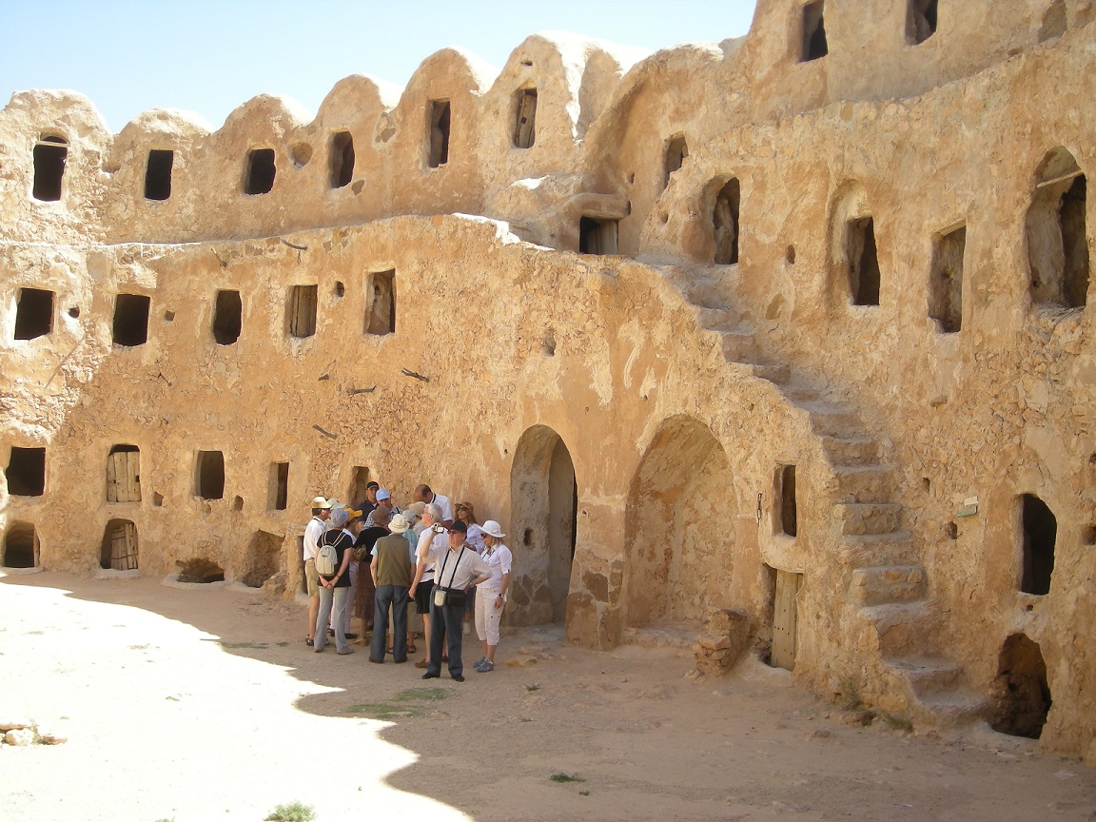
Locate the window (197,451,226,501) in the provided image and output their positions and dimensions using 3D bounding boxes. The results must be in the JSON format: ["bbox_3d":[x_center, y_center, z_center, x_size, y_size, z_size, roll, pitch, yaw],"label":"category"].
[{"bbox_3d":[-5.447,1.037,22.500,0.600,0.760,0.180,2,2,30],"label":"window"}]

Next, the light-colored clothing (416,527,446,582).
[{"bbox_3d":[-1.317,1.655,16.000,0.340,0.660,0.480,2,3,45],"label":"light-colored clothing"}]

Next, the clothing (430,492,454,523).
[{"bbox_3d":[-1.426,1.376,18.400,0.340,0.660,0.500,0,2,-37],"label":"clothing"}]

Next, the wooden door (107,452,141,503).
[{"bbox_3d":[-7.332,1.078,24.100,0.598,1.020,0.200,0,1,7],"label":"wooden door"}]

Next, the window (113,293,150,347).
[{"bbox_3d":[-7.051,-1.539,23.600,0.720,0.880,0.180,1,2,23],"label":"window"}]

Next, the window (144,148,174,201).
[{"bbox_3d":[-6.751,-4.107,24.200,0.508,0.892,0.220,0,1,12],"label":"window"}]

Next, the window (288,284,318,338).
[{"bbox_3d":[-3.816,-1.563,21.700,0.554,0.830,0.220,1,1,29],"label":"window"}]

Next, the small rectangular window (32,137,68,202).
[{"bbox_3d":[-8.395,-4.054,23.501,0.570,1.070,0.300,0,2,-16],"label":"small rectangular window"}]

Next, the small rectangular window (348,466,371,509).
[{"bbox_3d":[-2.738,1.158,20.300,0.460,0.700,0.180,2,2,38],"label":"small rectangular window"}]

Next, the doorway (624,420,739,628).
[{"bbox_3d":[1.686,1.343,16.660,1.600,2.550,0.600,2,2,41],"label":"doorway"}]

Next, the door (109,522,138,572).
[{"bbox_3d":[-7.363,2.355,24.200,0.520,0.859,0.100,0,1,6],"label":"door"}]

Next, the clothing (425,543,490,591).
[{"bbox_3d":[-1.000,1.731,15.500,0.700,0.560,0.360,1,1,12],"label":"clothing"}]

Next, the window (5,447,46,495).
[{"bbox_3d":[-8.607,0.990,23.001,0.640,0.850,0.300,0,2,-16],"label":"window"}]

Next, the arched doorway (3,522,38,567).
[{"bbox_3d":[-9.126,2.329,24.100,0.680,0.820,0.180,1,1,14],"label":"arched doorway"}]

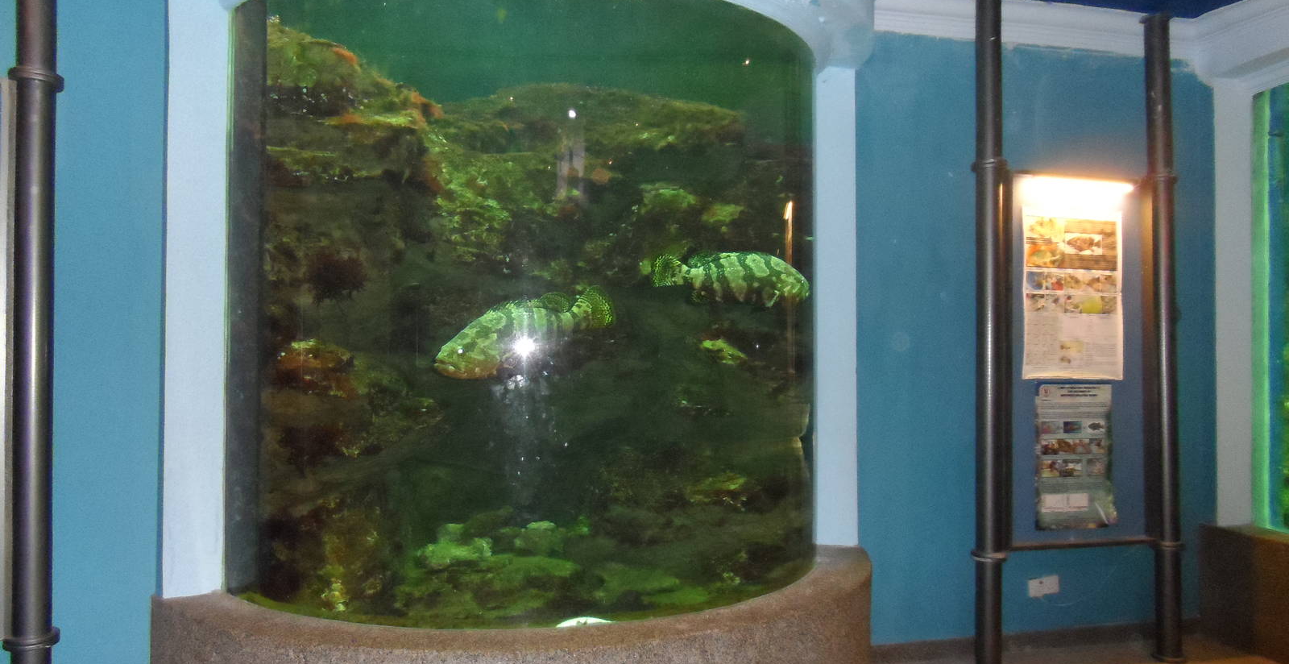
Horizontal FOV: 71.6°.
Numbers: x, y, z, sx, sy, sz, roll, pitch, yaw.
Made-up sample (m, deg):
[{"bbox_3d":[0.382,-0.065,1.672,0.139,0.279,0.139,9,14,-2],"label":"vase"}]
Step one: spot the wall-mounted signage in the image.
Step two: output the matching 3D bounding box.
[{"bbox_3d":[2.050,0.594,4.250,0.415,0.690,0.020,0,-1,-12],"label":"wall-mounted signage"}]

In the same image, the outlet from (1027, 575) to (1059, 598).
[{"bbox_3d":[1.984,1.264,4.438,0.168,0.092,0.025,0,-1,-12],"label":"outlet"}]

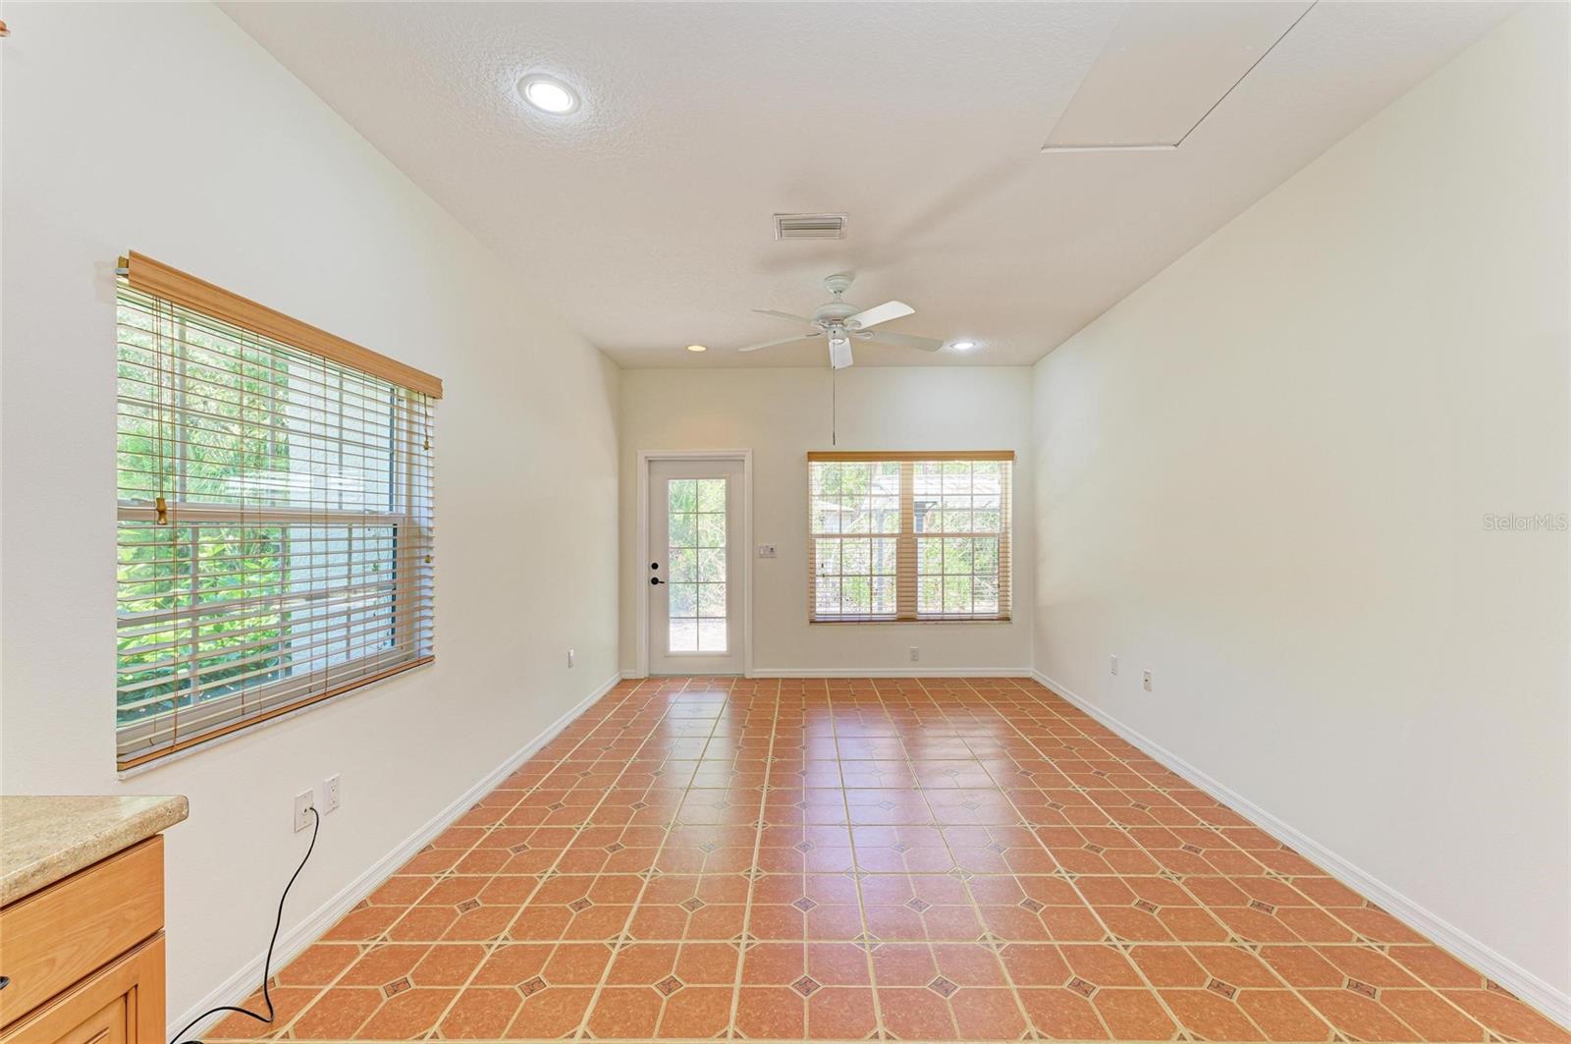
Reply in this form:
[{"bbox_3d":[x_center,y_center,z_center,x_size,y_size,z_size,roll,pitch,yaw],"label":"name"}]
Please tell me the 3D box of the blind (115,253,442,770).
[{"bbox_3d":[-1.620,-0.013,2.285,0.080,1.270,1.390,0,-1,1],"label":"blind"}]

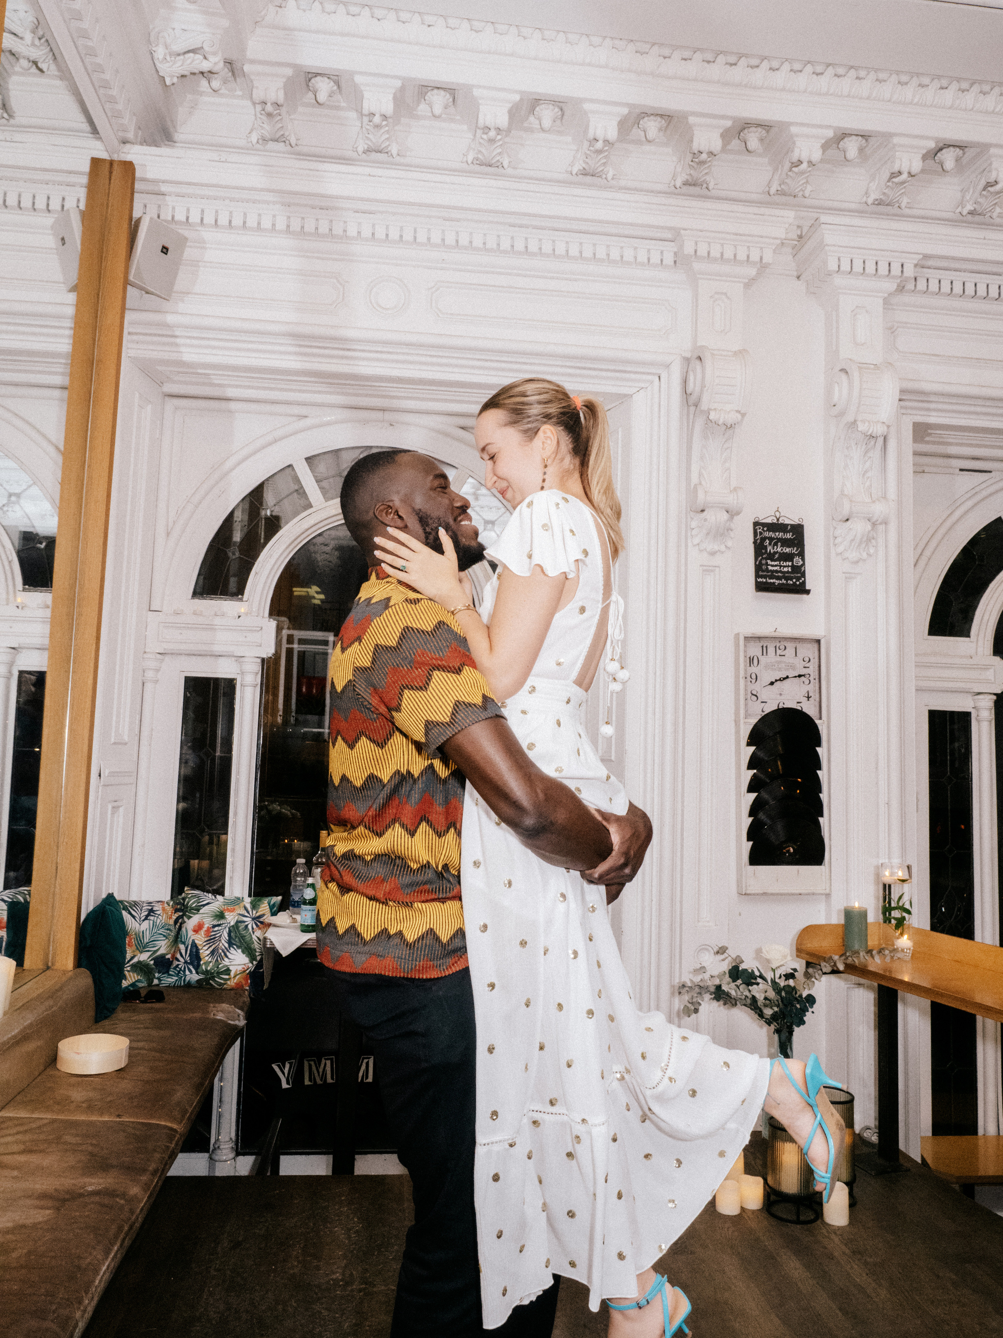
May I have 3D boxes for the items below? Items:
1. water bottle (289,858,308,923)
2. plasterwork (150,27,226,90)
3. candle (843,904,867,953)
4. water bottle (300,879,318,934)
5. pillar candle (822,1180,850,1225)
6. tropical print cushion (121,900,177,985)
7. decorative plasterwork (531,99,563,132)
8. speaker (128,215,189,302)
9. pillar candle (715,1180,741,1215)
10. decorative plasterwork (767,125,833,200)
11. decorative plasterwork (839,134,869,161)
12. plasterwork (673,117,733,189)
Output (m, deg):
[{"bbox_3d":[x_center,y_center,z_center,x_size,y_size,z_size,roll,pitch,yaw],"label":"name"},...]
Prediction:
[{"bbox_3d":[-0.726,0.804,3.351,0.065,0.222,0.065,2,-6,-7],"label":"water bottle"},{"bbox_3d":[-1.071,-2.113,3.172,0.215,0.165,0.178,2,-5,-6],"label":"plasterwork"},{"bbox_3d":[1.254,0.919,3.279,0.078,0.144,0.078,2,-5,-6],"label":"candle"},{"bbox_3d":[-0.660,0.809,3.205,0.057,0.188,0.057,2,-6,-7],"label":"water bottle"},{"bbox_3d":[1.032,1.648,2.861,0.075,0.098,0.075,2,-5,-6],"label":"pillar candle"},{"bbox_3d":[-1.254,0.958,3.250,0.380,0.340,0.130,2,-17,-7],"label":"tropical print cushion"},{"bbox_3d":[0.173,-2.090,3.535,0.105,0.100,0.105,2,-5,-6],"label":"decorative plasterwork"},{"bbox_3d":[-1.280,-1.485,3.346,0.145,0.235,0.185,23,9,28],"label":"speaker"},{"bbox_3d":[0.706,1.638,2.881,0.076,0.083,0.076,2,-5,-6],"label":"pillar candle"},{"bbox_3d":[1.144,-1.931,3.553,0.170,0.180,0.200,2,-6,-7],"label":"decorative plasterwork"},{"bbox_3d":[1.390,-2.040,3.667,0.105,0.100,0.105,2,-5,-6],"label":"decorative plasterwork"},{"bbox_3d":[0.755,-1.942,3.505,0.170,0.180,0.200,2,-6,-7],"label":"plasterwork"}]

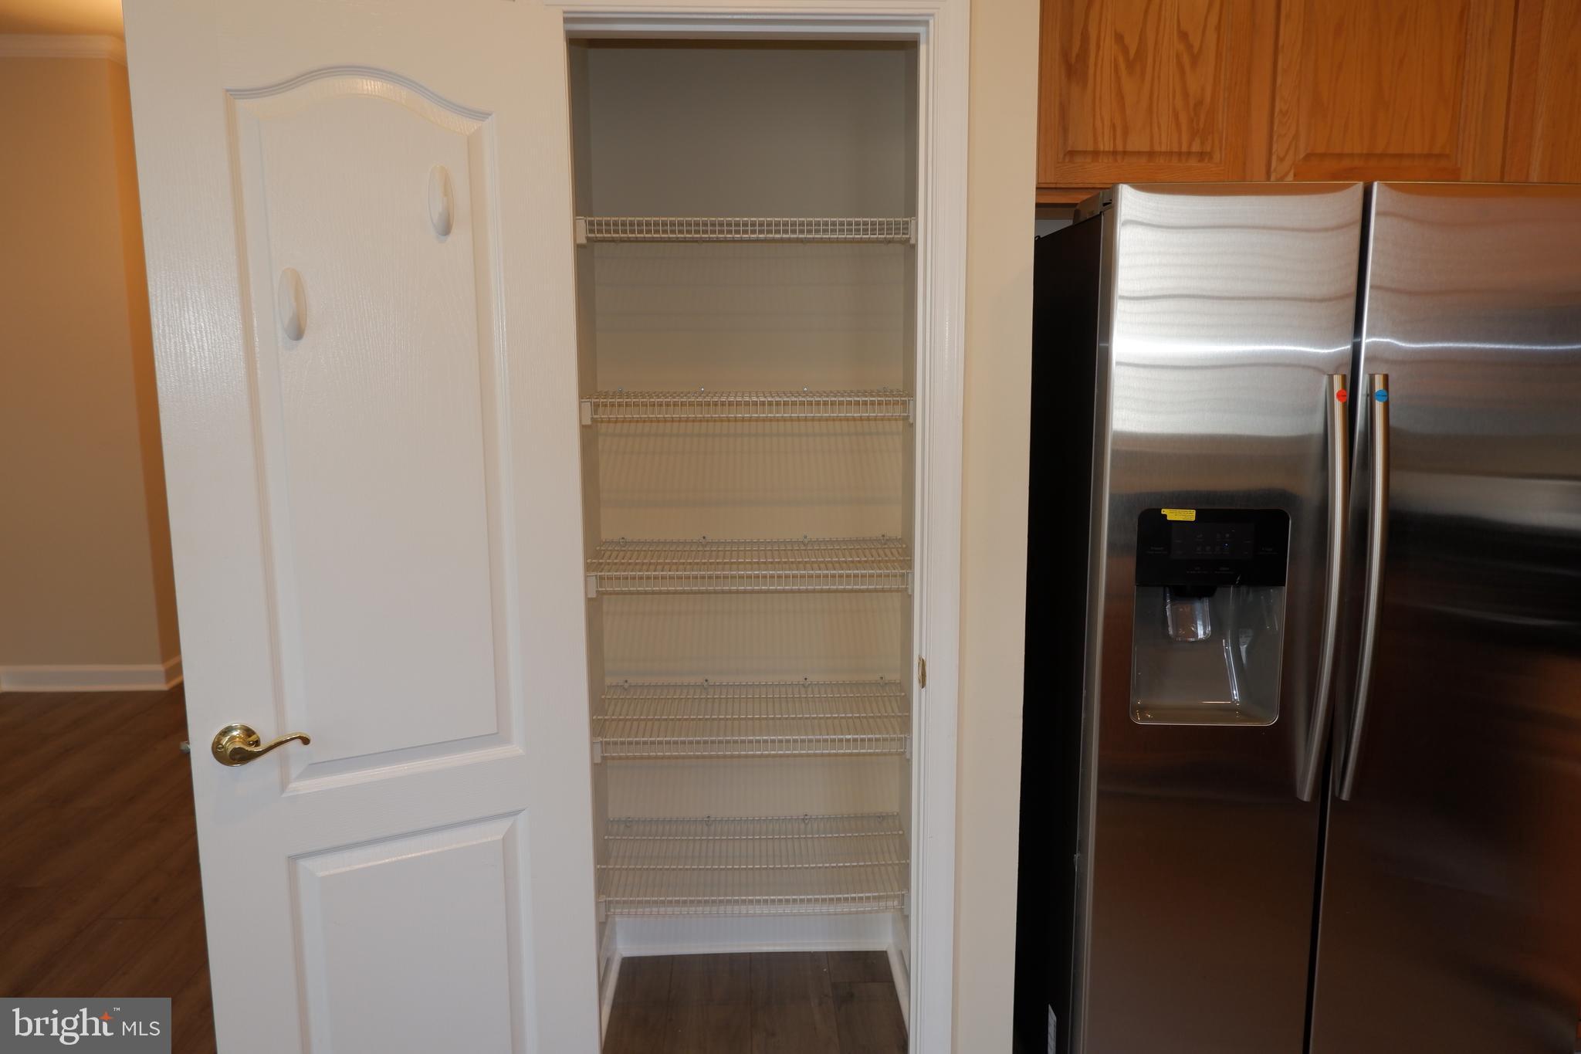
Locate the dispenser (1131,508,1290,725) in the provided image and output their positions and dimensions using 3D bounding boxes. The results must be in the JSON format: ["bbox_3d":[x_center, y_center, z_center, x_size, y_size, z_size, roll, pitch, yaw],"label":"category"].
[{"bbox_3d":[0.724,0.155,1.872,0.264,0.378,0.110,0,8,-2],"label":"dispenser"}]

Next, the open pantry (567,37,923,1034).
[{"bbox_3d":[-0.082,0.121,2.221,0.680,2.030,0.600,0,8,-2],"label":"open pantry"}]

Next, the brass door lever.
[{"bbox_3d":[-0.770,0.315,1.535,0.127,0.063,0.062,-5,9,-31],"label":"brass door lever"}]

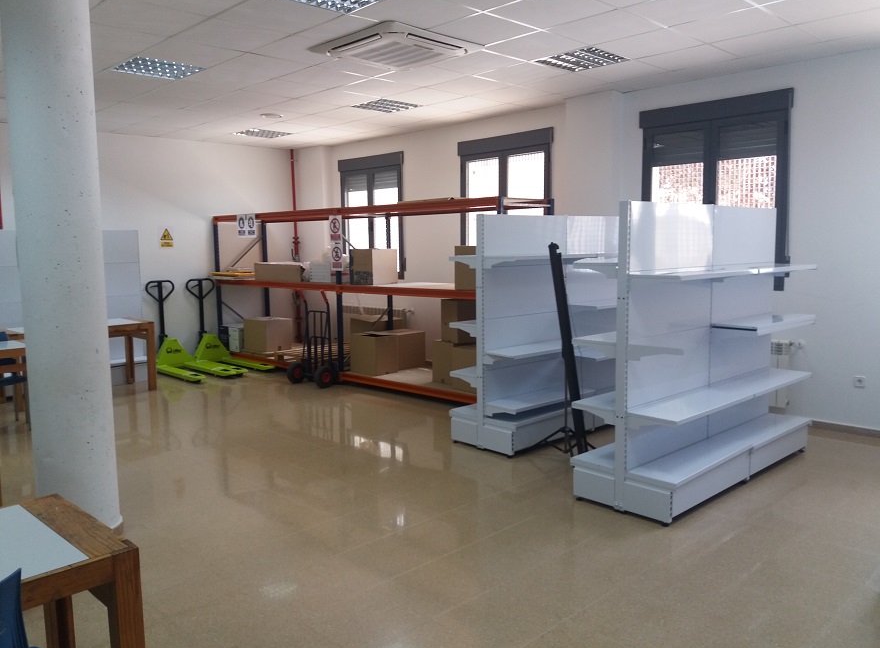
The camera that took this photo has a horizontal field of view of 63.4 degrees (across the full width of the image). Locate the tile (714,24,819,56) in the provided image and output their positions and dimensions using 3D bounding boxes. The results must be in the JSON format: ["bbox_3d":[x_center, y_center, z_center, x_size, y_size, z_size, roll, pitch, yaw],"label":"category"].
[{"bbox_3d":[2.389,-2.080,5.240,0.600,0.020,0.600,-7,9,-44],"label":"tile"}]

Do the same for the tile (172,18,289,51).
[{"bbox_3d":[-1.430,-1.966,4.839,0.600,0.020,0.600,-7,9,-44],"label":"tile"}]

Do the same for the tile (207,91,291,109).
[{"bbox_3d":[-1.838,-2.201,6.957,0.600,0.025,0.600,-7,9,-44],"label":"tile"}]

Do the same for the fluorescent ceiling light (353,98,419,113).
[{"bbox_3d":[-0.573,-2.298,7.360,0.600,0.080,0.600,-7,9,-44],"label":"fluorescent ceiling light"}]

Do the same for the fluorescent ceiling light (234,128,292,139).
[{"bbox_3d":[-2.249,-2.449,9.063,0.600,0.060,0.600,-7,9,-44],"label":"fluorescent ceiling light"}]

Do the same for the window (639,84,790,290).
[{"bbox_3d":[2.439,-1.153,6.439,0.120,1.675,1.390,-7,9,-44],"label":"window"}]

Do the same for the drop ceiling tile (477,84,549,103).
[{"bbox_3d":[0.706,-2.239,6.917,0.600,0.025,0.600,-7,9,-44],"label":"drop ceiling tile"}]

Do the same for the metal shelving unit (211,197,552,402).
[{"bbox_3d":[-0.975,-0.347,8.433,4.950,2.000,0.820,5,9,42],"label":"metal shelving unit"}]

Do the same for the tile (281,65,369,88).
[{"bbox_3d":[-0.996,-2.113,6.089,0.600,0.025,0.600,-7,9,-44],"label":"tile"}]

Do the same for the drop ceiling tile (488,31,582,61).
[{"bbox_3d":[0.695,-2.045,5.231,0.600,0.025,0.600,-7,9,-44],"label":"drop ceiling tile"}]

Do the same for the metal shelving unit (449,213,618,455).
[{"bbox_3d":[1.048,-0.014,6.075,2.030,1.800,0.690,-7,9,-42],"label":"metal shelving unit"}]

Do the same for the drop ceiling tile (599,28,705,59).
[{"bbox_3d":[1.546,-2.062,5.241,0.600,0.020,0.600,-7,9,-44],"label":"drop ceiling tile"}]

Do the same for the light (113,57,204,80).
[{"bbox_3d":[-2.272,-2.070,5.676,0.600,0.080,0.600,-7,9,-44],"label":"light"}]

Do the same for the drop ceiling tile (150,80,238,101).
[{"bbox_3d":[-2.272,-2.144,6.529,0.600,0.020,0.600,-7,9,-44],"label":"drop ceiling tile"}]

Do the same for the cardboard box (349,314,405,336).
[{"bbox_3d":[-0.791,0.193,9.011,0.440,0.508,0.475,-7,9,-44],"label":"cardboard box"}]

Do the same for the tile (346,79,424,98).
[{"bbox_3d":[-0.568,-2.174,6.523,0.600,0.025,0.600,-7,9,-44],"label":"tile"}]

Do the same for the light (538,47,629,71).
[{"bbox_3d":[1.124,-2.123,5.664,0.600,0.060,0.600,-7,9,-44],"label":"light"}]

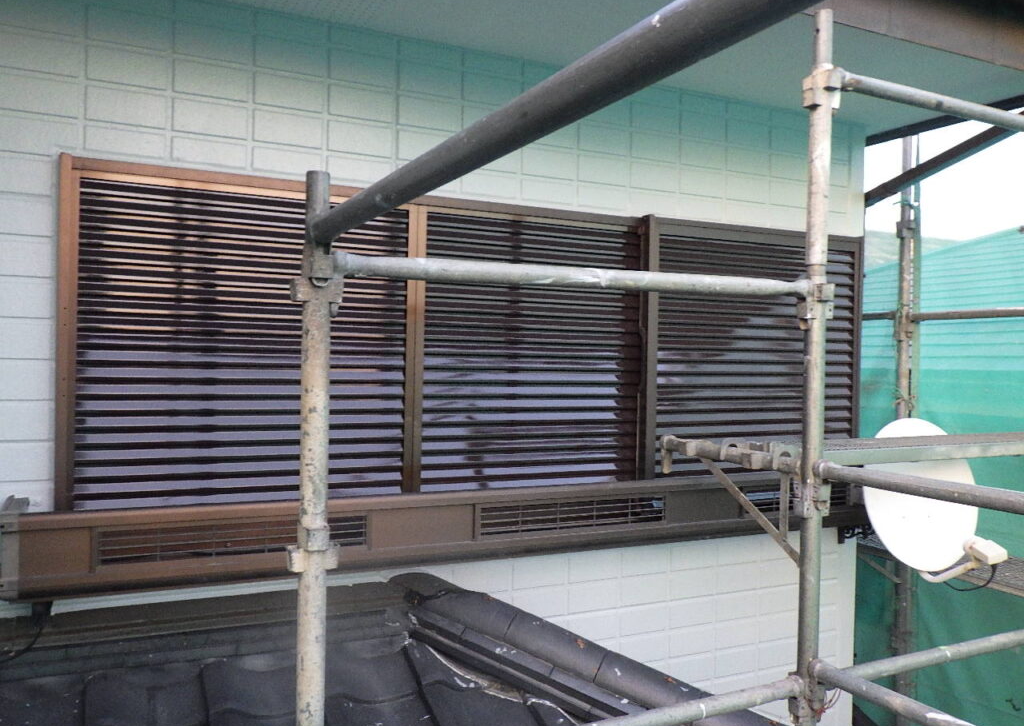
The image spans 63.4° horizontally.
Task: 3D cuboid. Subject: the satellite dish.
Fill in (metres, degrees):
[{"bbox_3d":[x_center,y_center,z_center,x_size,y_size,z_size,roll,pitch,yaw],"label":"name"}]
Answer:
[{"bbox_3d":[1.396,0.445,2.842,0.460,0.515,0.140,1,-14,-16],"label":"satellite dish"}]

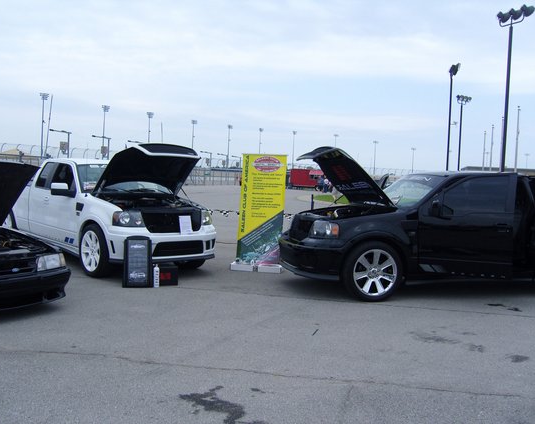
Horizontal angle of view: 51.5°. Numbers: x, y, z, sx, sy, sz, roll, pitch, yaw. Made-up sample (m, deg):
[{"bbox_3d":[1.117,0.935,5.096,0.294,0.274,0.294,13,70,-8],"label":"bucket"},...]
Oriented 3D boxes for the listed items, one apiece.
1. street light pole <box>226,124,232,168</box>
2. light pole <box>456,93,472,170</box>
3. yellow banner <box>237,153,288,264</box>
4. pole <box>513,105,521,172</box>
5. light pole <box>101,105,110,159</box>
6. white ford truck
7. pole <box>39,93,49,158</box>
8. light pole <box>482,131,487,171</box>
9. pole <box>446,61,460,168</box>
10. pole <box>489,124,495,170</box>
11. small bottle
[{"bbox_3d":[-14.567,-22.229,209.215,1.900,21.000,1.100,0,5,-41],"label":"street light pole"},{"bbox_3d":[20.382,-6.613,58.613,1.900,11.300,0.800,0,5,-40],"label":"light pole"},{"bbox_3d":[-0.097,-0.046,9.308,0.750,1.810,0.100,3,4,6],"label":"yellow banner"},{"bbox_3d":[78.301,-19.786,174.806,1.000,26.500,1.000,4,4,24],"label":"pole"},{"bbox_3d":[-65.209,-29.481,223.383,3.000,26.500,1.200,1,4,-24],"label":"light pole"},{"bbox_3d":[-3.259,-0.138,10.588,2.030,2.020,5.600,-1,5,-43],"label":"white ford truck"},{"bbox_3d":[-77.926,-28.082,193.810,3.000,26.500,1.200,1,4,-27],"label":"pole"},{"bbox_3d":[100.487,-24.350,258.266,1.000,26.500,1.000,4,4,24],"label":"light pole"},{"bbox_3d":[14.395,-5.991,43.816,0.800,11.300,1.700,3,3,6],"label":"pole"},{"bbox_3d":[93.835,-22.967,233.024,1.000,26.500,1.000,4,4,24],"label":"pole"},{"bbox_3d":[-1.530,0.887,7.751,0.076,0.325,0.076,2,4,-9],"label":"small bottle"}]

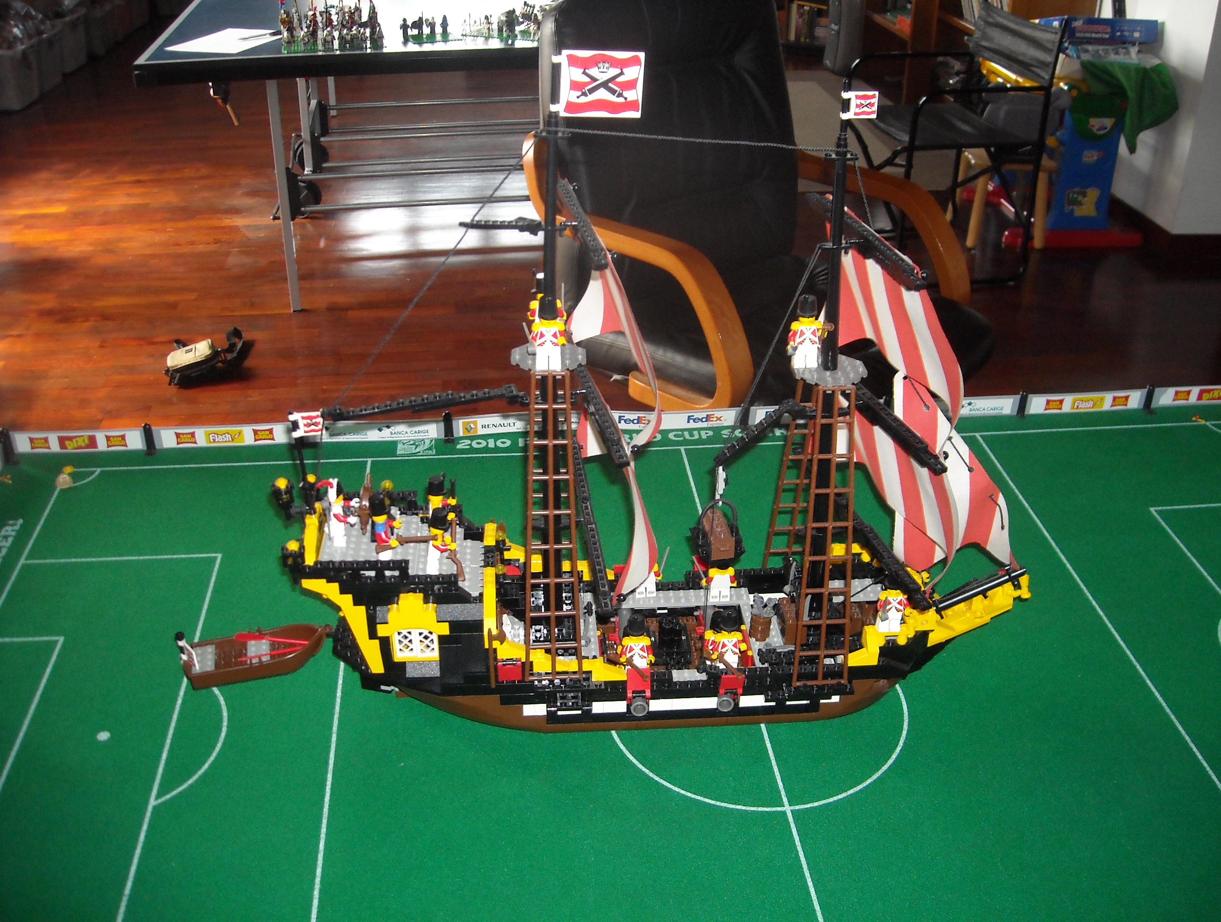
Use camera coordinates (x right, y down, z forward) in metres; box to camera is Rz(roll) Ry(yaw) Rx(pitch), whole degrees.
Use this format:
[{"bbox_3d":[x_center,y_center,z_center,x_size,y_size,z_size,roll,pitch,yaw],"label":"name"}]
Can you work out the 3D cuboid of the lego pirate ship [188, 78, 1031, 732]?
[{"bbox_3d":[0.039,-0.032,0.816,0.555,0.462,0.198,-1,32,-4],"label":"lego pirate ship"}]

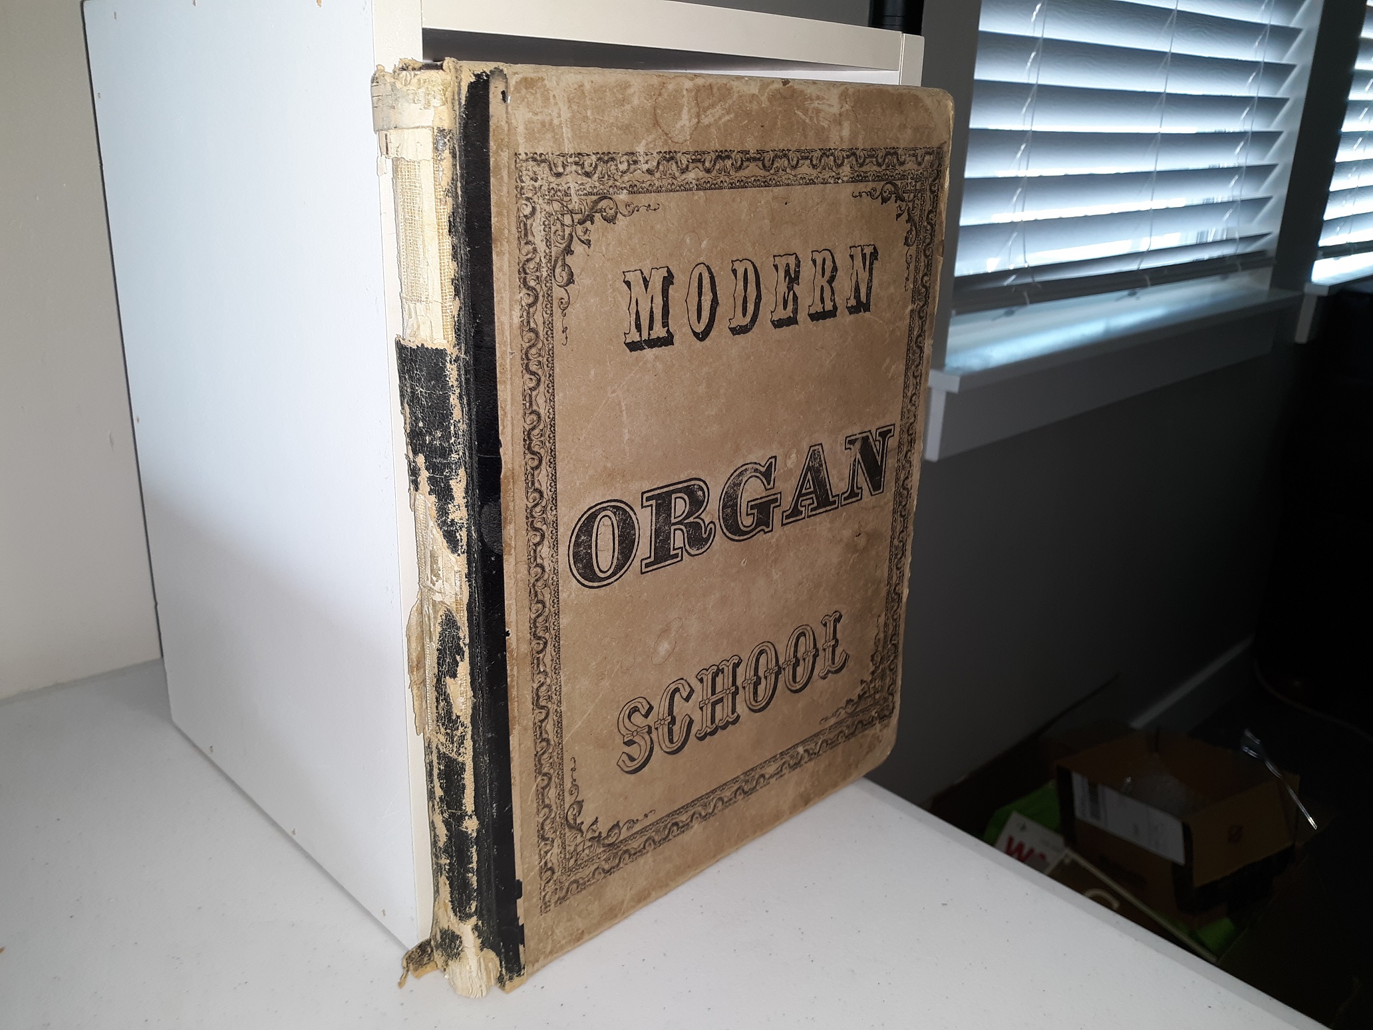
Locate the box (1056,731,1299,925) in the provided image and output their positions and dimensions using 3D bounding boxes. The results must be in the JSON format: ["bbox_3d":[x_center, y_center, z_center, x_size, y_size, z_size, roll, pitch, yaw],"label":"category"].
[{"bbox_3d":[0.599,0.378,1.390,0.180,0.130,0.182,-12,19,-32],"label":"box"}]

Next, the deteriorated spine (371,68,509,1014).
[{"bbox_3d":[-0.082,0.023,0.394,0.022,0.340,0.037,-16,26,-40],"label":"deteriorated spine"}]

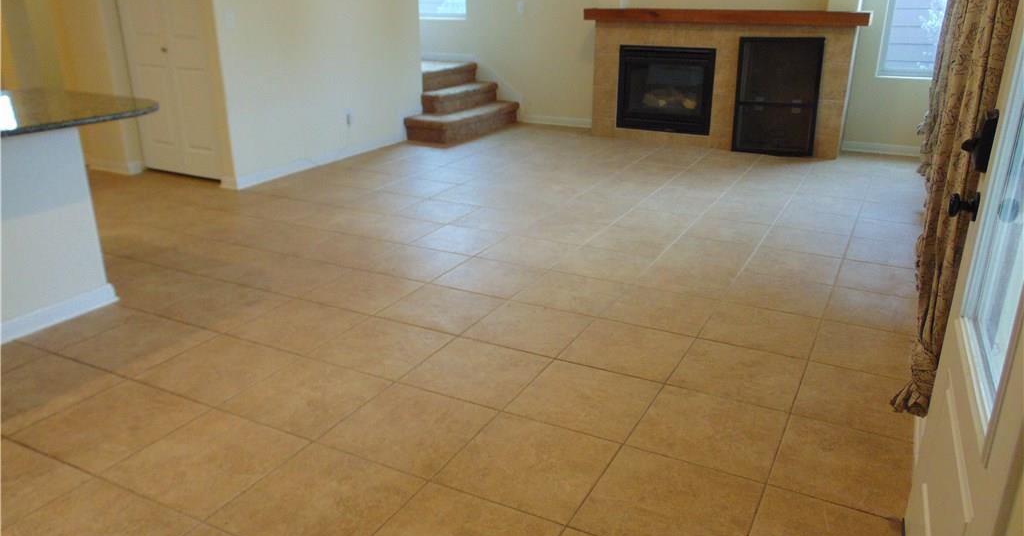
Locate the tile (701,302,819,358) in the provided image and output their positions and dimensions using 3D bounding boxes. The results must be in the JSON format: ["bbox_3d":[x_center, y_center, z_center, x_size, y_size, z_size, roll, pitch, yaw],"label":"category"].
[{"bbox_3d":[1.102,0.269,3.278,0.452,0.010,0.452,10,23,26],"label":"tile"}]

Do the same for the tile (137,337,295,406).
[{"bbox_3d":[-1.124,0.390,2.868,0.440,0.012,0.440,10,23,26],"label":"tile"}]

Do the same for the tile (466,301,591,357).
[{"bbox_3d":[0.080,0.262,3.301,0.452,0.010,0.452,10,23,26],"label":"tile"}]

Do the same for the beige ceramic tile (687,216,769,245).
[{"bbox_3d":[1.323,-0.216,4.571,0.447,0.010,0.447,10,22,26],"label":"beige ceramic tile"}]

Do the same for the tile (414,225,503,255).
[{"bbox_3d":[-0.300,-0.166,4.460,0.452,0.010,0.452,10,23,26],"label":"tile"}]

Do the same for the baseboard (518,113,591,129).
[{"bbox_3d":[0.496,-1.620,8.266,1.040,0.090,0.015,10,22,26],"label":"baseboard"}]

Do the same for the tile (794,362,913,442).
[{"bbox_3d":[1.236,0.466,2.640,0.387,0.012,0.440,10,23,26],"label":"tile"}]

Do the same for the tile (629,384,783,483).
[{"bbox_3d":[0.667,0.545,2.496,0.447,0.010,0.447,10,22,26],"label":"tile"}]

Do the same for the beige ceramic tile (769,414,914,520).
[{"bbox_3d":[1.052,0.618,2.333,0.393,0.010,0.452,10,23,26],"label":"beige ceramic tile"}]

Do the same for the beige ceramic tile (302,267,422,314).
[{"bbox_3d":[-0.708,0.115,3.606,0.440,0.012,0.440,10,23,26],"label":"beige ceramic tile"}]

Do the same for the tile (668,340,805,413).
[{"bbox_3d":[0.878,0.407,2.871,0.447,0.010,0.447,10,22,26],"label":"tile"}]

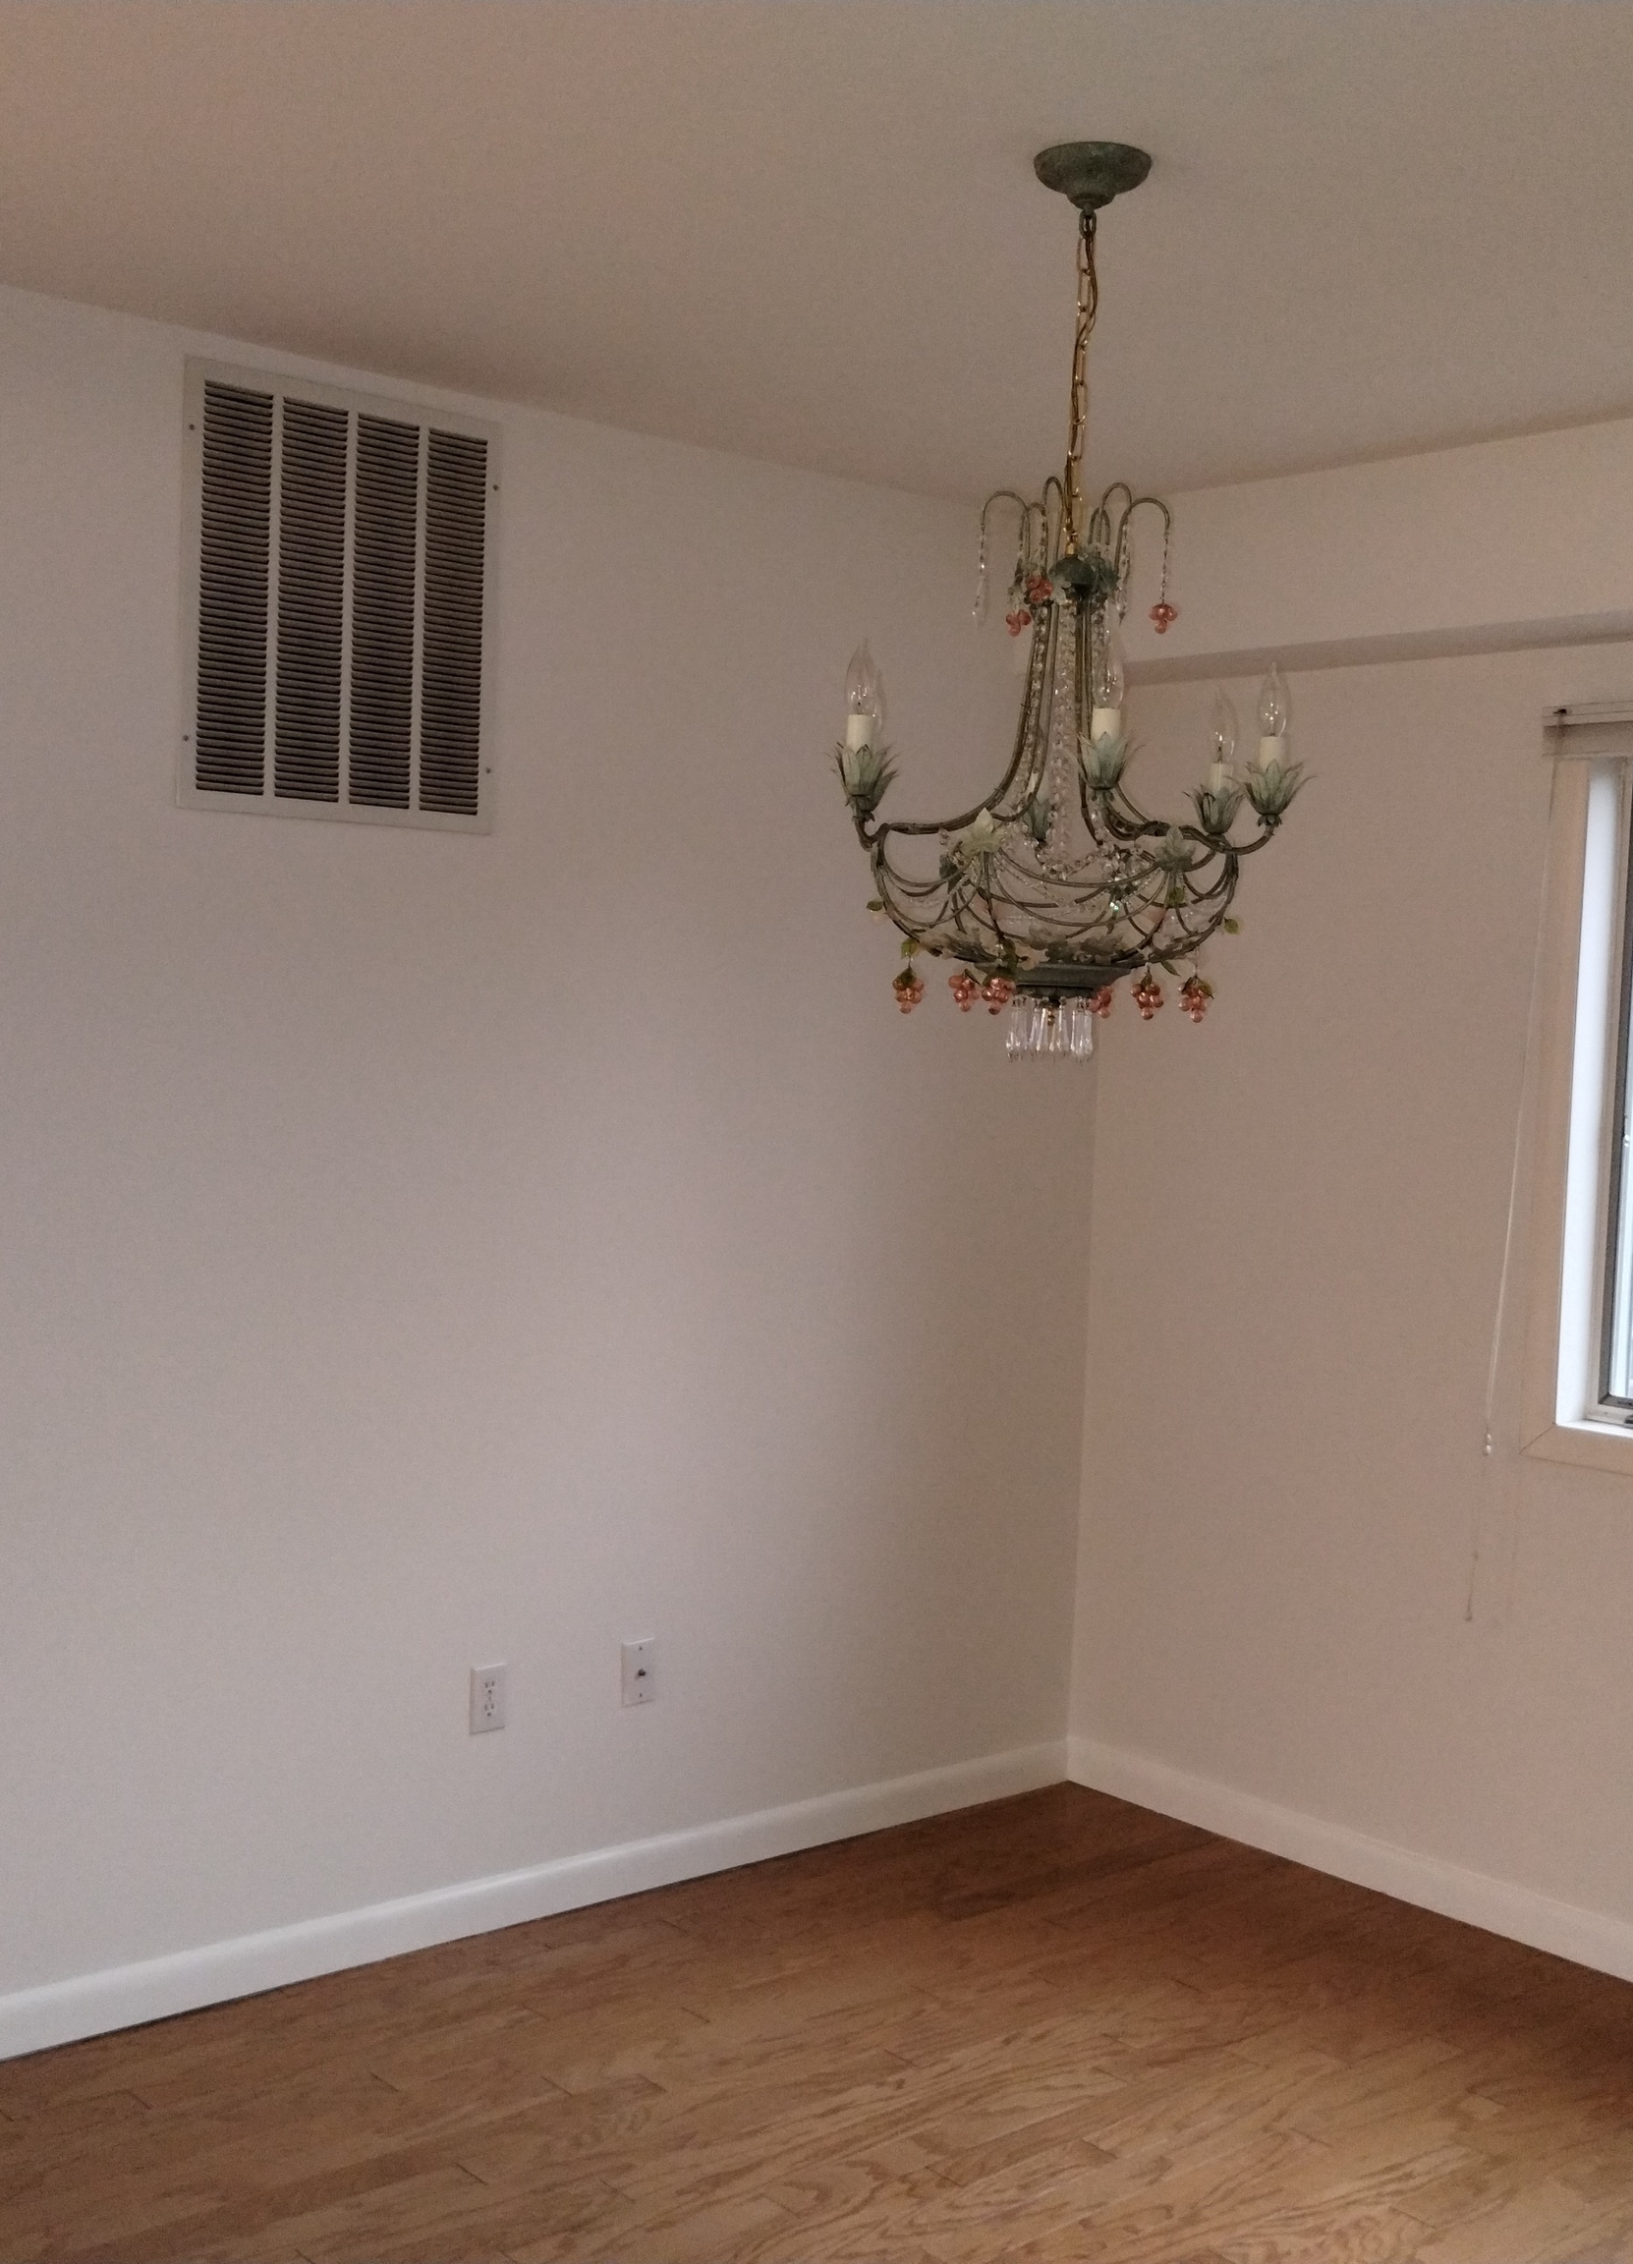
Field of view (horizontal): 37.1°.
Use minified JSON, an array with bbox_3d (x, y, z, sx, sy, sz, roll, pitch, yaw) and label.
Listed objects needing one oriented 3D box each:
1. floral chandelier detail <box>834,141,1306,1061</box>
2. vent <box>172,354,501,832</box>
[{"bbox_3d":[0.286,-0.576,2.708,0.530,0.985,0.540,2,3,0],"label":"floral chandelier detail"},{"bbox_3d":[-0.705,-0.791,3.678,0.538,0.647,0.020,0,4,-41],"label":"vent"}]

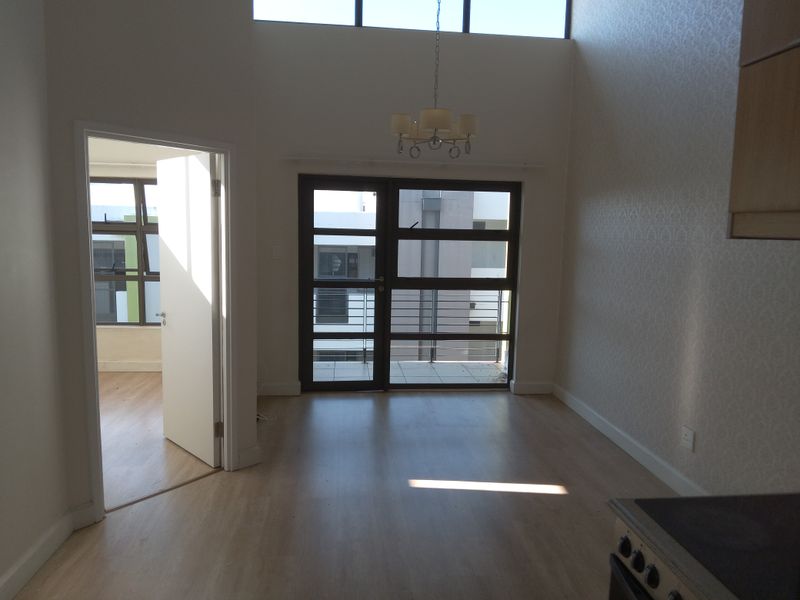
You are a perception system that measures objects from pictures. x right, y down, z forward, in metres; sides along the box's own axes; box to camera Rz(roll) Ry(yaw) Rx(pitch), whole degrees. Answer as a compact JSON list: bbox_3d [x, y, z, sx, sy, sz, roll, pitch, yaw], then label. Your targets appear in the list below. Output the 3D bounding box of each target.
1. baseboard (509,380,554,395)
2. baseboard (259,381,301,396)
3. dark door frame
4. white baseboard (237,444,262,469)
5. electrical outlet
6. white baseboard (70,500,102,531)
[{"bbox_3d":[1.312,0.872,5.711,0.405,0.120,0.020,1,7,-6],"label":"baseboard"},{"bbox_3d":[-1.149,0.846,5.469,0.428,0.120,0.020,1,7,-6],"label":"baseboard"},{"bbox_3d":[0.096,-0.128,5.639,2.127,2.067,0.080,1,7,-6],"label":"dark door frame"},{"bbox_3d":[-1.002,1.051,3.847,0.020,0.120,0.173,7,9,39],"label":"white baseboard"},{"bbox_3d":[1.734,0.839,3.498,0.015,0.117,0.112,1,7,-6],"label":"electrical outlet"},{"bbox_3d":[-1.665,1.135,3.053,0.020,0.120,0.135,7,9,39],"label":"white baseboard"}]

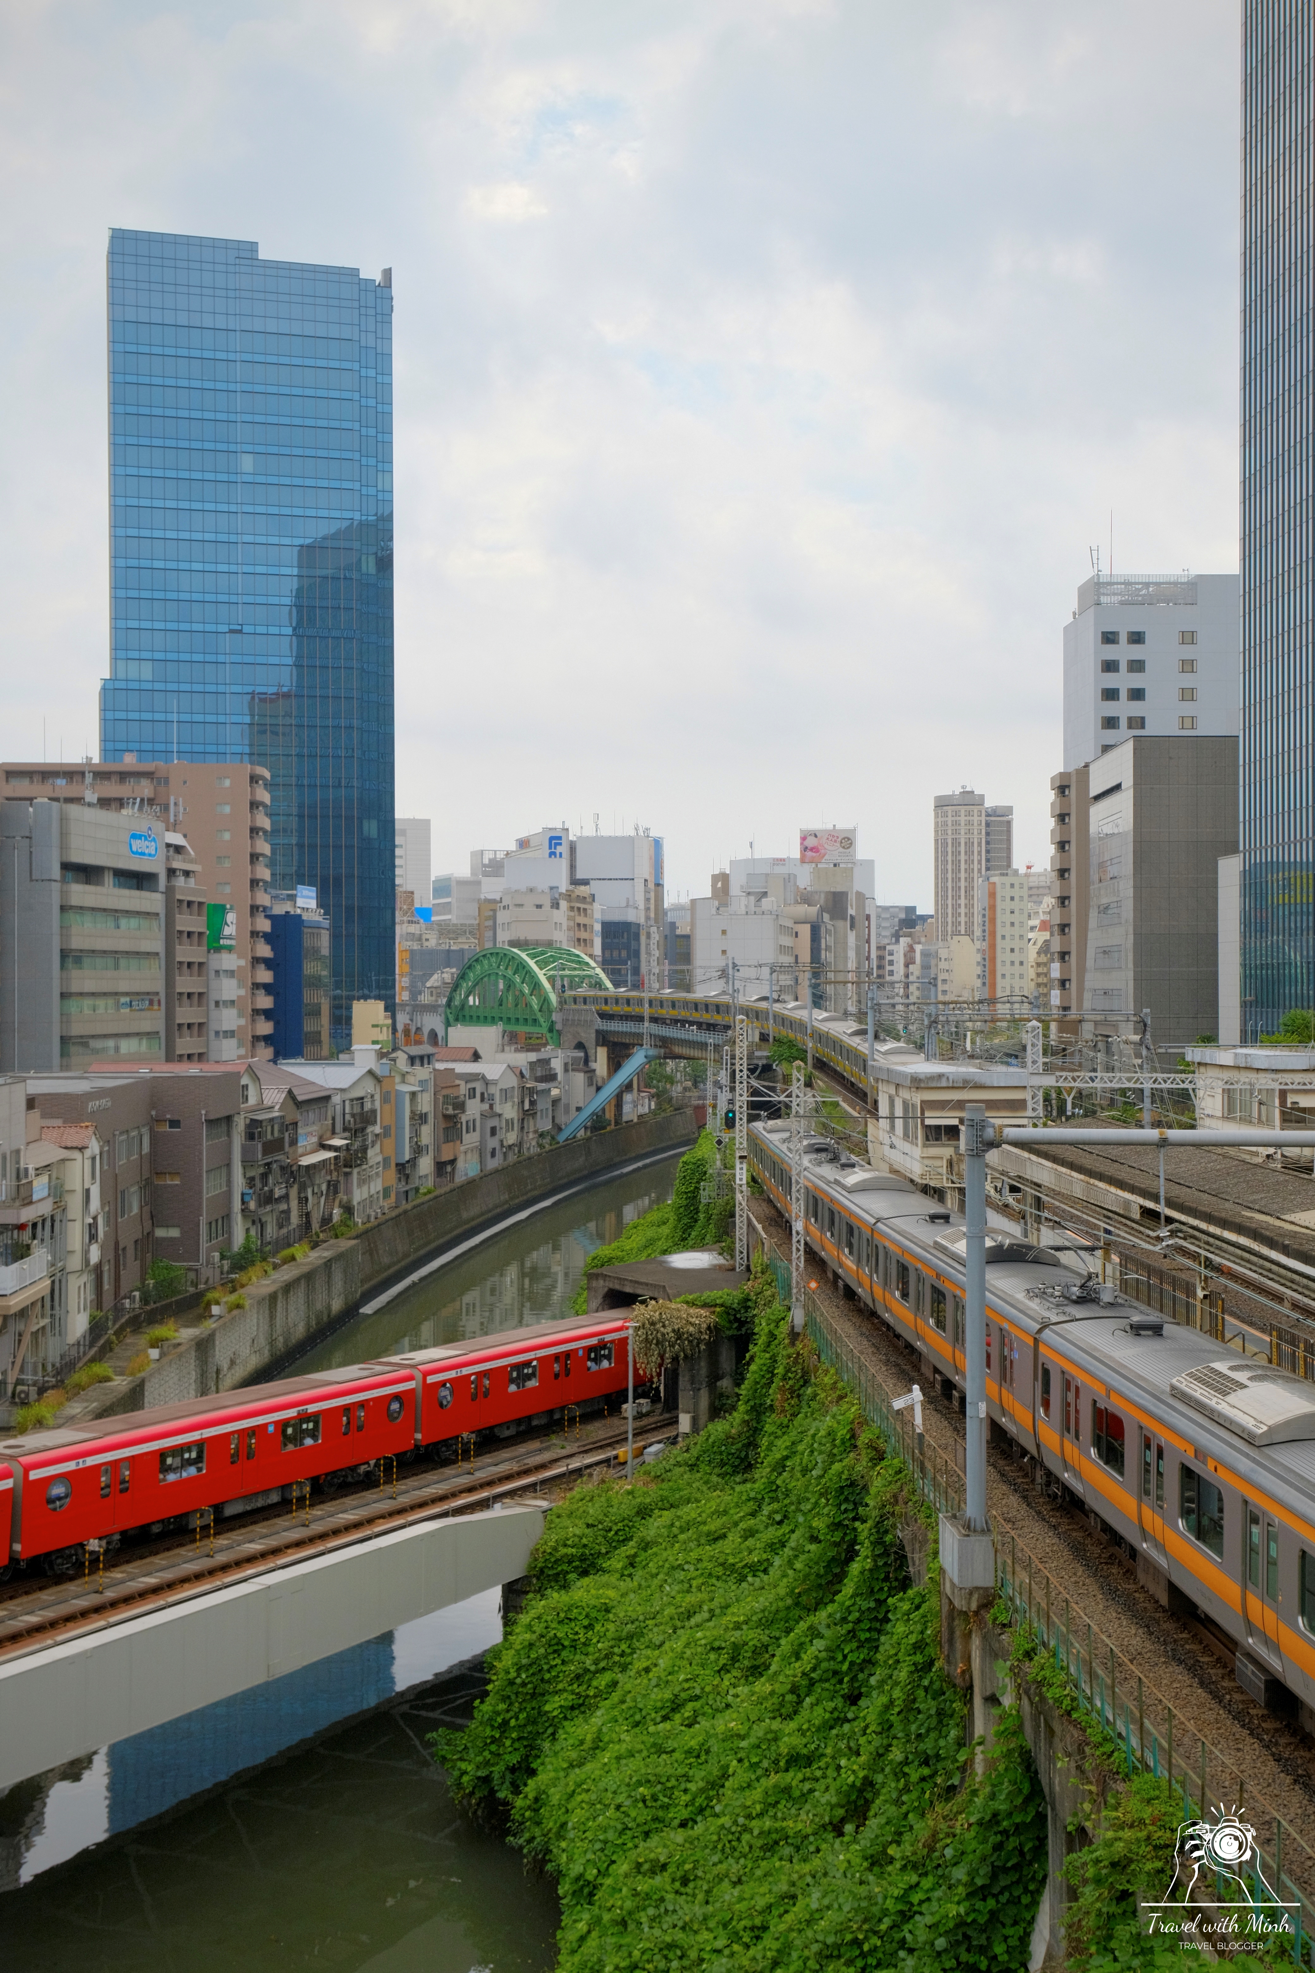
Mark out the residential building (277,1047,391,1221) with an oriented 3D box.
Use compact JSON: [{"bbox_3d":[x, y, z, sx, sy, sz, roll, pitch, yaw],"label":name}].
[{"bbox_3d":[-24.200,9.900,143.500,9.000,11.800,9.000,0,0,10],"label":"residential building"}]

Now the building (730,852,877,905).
[{"bbox_3d":[34.000,-7.000,485.000,27.000,45.000,19.000,0,0,-22],"label":"building"}]

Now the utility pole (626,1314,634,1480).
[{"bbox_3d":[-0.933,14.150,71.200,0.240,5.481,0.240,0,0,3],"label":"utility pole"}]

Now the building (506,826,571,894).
[{"bbox_3d":[-26.000,-9.650,453.000,12.500,48.300,18.000,0,0,-13],"label":"building"}]

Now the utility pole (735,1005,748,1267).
[{"bbox_3d":[3.558,6.611,88.000,0.520,10.878,0.520,0,0,3],"label":"utility pole"}]

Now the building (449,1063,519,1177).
[{"bbox_3d":[-18.000,12.400,198.000,7.300,9.900,15.000,0,0,10],"label":"building"}]

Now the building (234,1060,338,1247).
[{"bbox_3d":[-26.900,11.500,139.500,6.800,12.200,14.500,0,0,12],"label":"building"}]

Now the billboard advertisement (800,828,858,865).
[{"bbox_3d":[31.100,-25.600,380.000,10.000,6.000,0.900,0,0,3],"label":"billboard advertisement"}]

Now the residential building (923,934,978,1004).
[{"bbox_3d":[81.890,0.328,576.000,12.500,29.345,14.000,0,0,0],"label":"residential building"}]

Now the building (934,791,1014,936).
[{"bbox_3d":[113.500,-26.500,752.000,27.000,85.000,28.000,0,0,7],"label":"building"}]

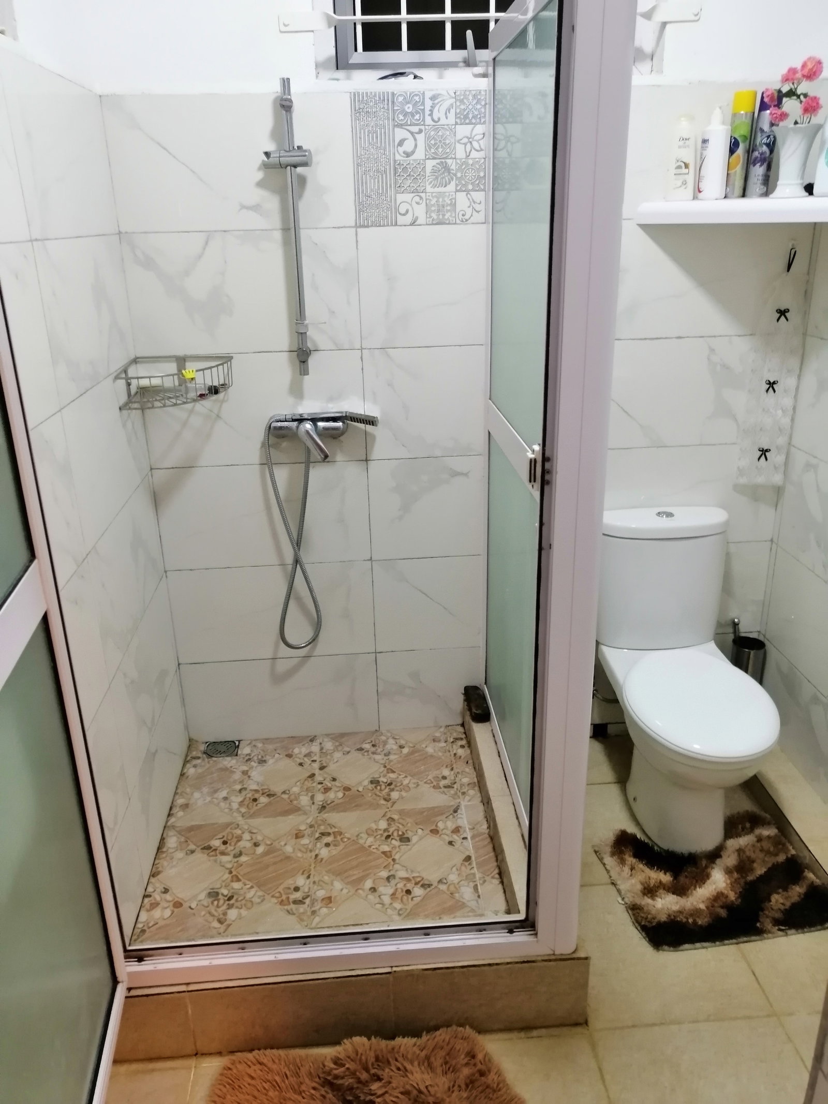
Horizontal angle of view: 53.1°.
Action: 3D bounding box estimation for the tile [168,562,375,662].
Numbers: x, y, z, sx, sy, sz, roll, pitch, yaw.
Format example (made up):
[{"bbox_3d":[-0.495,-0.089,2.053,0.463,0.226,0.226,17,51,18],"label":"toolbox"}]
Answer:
[{"bbox_3d":[-0.415,0.178,2.458,0.595,0.302,0.010,-3,22,-3],"label":"tile"}]

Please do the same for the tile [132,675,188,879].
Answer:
[{"bbox_3d":[-0.676,0.573,2.244,0.010,0.272,0.610,-3,22,-4],"label":"tile"}]

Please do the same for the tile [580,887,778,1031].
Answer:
[{"bbox_3d":[0.558,0.929,1.945,0.399,0.010,0.399,-3,22,-3],"label":"tile"}]

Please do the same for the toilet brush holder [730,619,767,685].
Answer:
[{"bbox_3d":[1.020,0.363,2.560,0.102,0.354,0.100,-3,22,-4],"label":"toilet brush holder"}]

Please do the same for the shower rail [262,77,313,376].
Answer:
[{"bbox_3d":[-0.292,-0.775,2.030,0.112,0.675,0.080,-3,22,-3],"label":"shower rail"}]

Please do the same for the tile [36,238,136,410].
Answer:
[{"bbox_3d":[-0.701,-0.523,1.794,0.010,0.300,0.610,-3,22,-4],"label":"tile"}]

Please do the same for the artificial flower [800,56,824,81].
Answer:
[{"bbox_3d":[0.925,-1.124,1.928,0.051,0.054,0.050,8,24,22],"label":"artificial flower"}]

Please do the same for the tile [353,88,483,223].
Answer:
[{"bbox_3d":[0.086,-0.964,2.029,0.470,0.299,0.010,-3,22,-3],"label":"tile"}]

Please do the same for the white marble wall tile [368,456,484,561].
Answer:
[{"bbox_3d":[0.172,-0.129,2.364,0.600,0.300,0.010,-3,22,-4],"label":"white marble wall tile"}]

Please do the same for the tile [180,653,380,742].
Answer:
[{"bbox_3d":[-0.409,0.448,2.569,0.598,0.281,0.010,-3,22,-3],"label":"tile"}]

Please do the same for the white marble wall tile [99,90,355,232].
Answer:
[{"bbox_3d":[-0.436,-0.929,1.986,0.583,0.293,0.010,-3,22,-4],"label":"white marble wall tile"}]

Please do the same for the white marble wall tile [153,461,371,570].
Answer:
[{"bbox_3d":[-0.417,-0.100,2.326,0.583,0.300,0.010,-3,22,-4],"label":"white marble wall tile"}]

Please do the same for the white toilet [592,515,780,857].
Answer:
[{"bbox_3d":[0.733,0.363,2.233,0.370,0.808,0.690,-3,22,-3],"label":"white toilet"}]

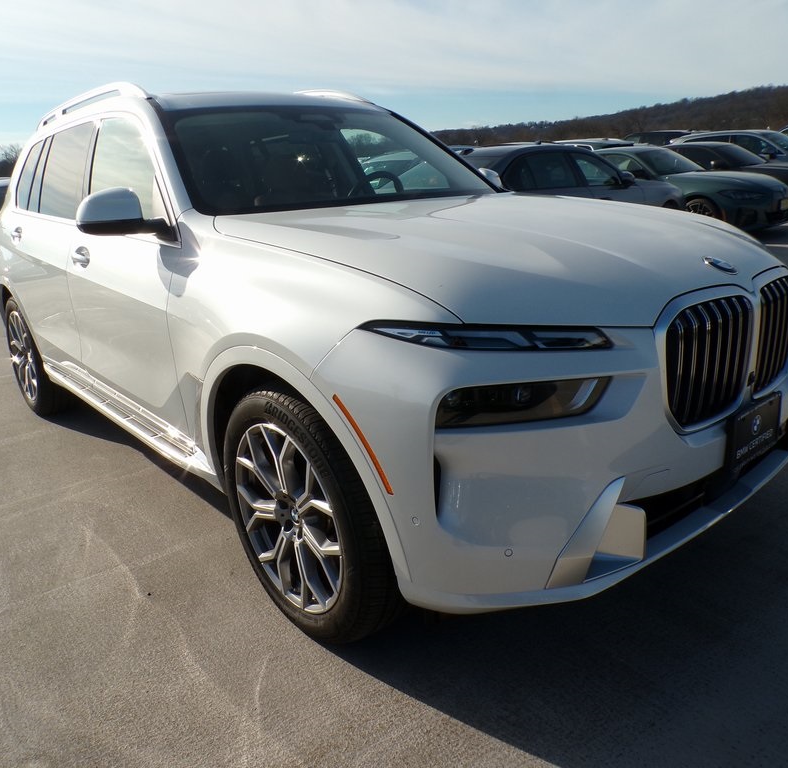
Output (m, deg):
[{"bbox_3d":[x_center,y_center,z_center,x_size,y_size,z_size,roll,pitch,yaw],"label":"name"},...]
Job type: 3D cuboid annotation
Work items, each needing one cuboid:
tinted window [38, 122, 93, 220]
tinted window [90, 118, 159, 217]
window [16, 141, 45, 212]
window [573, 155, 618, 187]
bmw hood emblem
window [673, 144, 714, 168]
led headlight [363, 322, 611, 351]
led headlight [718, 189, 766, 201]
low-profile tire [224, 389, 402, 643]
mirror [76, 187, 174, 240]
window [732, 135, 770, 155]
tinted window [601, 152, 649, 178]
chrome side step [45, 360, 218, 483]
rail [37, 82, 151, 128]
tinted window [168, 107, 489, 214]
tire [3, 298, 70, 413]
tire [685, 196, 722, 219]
[{"bbox_3d":[-1.573,-1.008,3.407,0.040,0.440,0.760,6,7,-42],"label":"tinted window"},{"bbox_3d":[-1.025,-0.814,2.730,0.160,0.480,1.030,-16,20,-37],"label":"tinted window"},{"bbox_3d":[-2.005,-1.147,3.941,0.040,0.380,0.380,6,7,-42],"label":"window"},{"bbox_3d":[2.441,-2.586,8.600,0.880,0.400,0.120,-11,18,-24],"label":"window"},{"bbox_3d":[0.846,-0.307,1.840,0.084,0.013,0.084,-16,47,-37],"label":"bmw hood emblem"},{"bbox_3d":[5.785,-4.360,13.667,0.130,0.420,0.950,-17,21,-37],"label":"window"},{"bbox_3d":[0.223,-0.112,1.699,0.580,0.080,0.180,-2,16,3],"label":"led headlight"},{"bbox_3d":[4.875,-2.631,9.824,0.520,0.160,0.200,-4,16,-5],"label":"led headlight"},{"bbox_3d":[-0.221,0.366,2.201,0.285,0.780,0.780,-16,21,-38],"label":"low-profile tire"},{"bbox_3d":[-0.957,-0.595,2.509,0.260,0.190,0.230,-16,21,-38],"label":"mirror"},{"bbox_3d":[8.112,-5.367,15.976,0.130,0.440,1.000,-17,21,-37],"label":"window"},{"bbox_3d":[3.530,-3.352,10.898,0.900,0.440,0.060,13,-1,43],"label":"tinted window"},{"bbox_3d":[-1.266,0.105,3.248,0.180,0.110,2.150,-16,20,-37],"label":"chrome side step"},{"bbox_3d":[-1.635,-1.431,3.707,0.070,0.110,1.800,-16,21,-38],"label":"rail"},{"bbox_3d":[-0.225,-1.003,3.106,1.500,0.170,0.890,-16,53,-38],"label":"tinted window"},{"bbox_3d":[-2.201,-0.184,4.471,0.285,0.785,0.785,-16,20,-37],"label":"tire"},{"bbox_3d":[4.650,-2.437,10.601,0.240,0.660,0.660,-17,21,-37],"label":"tire"}]

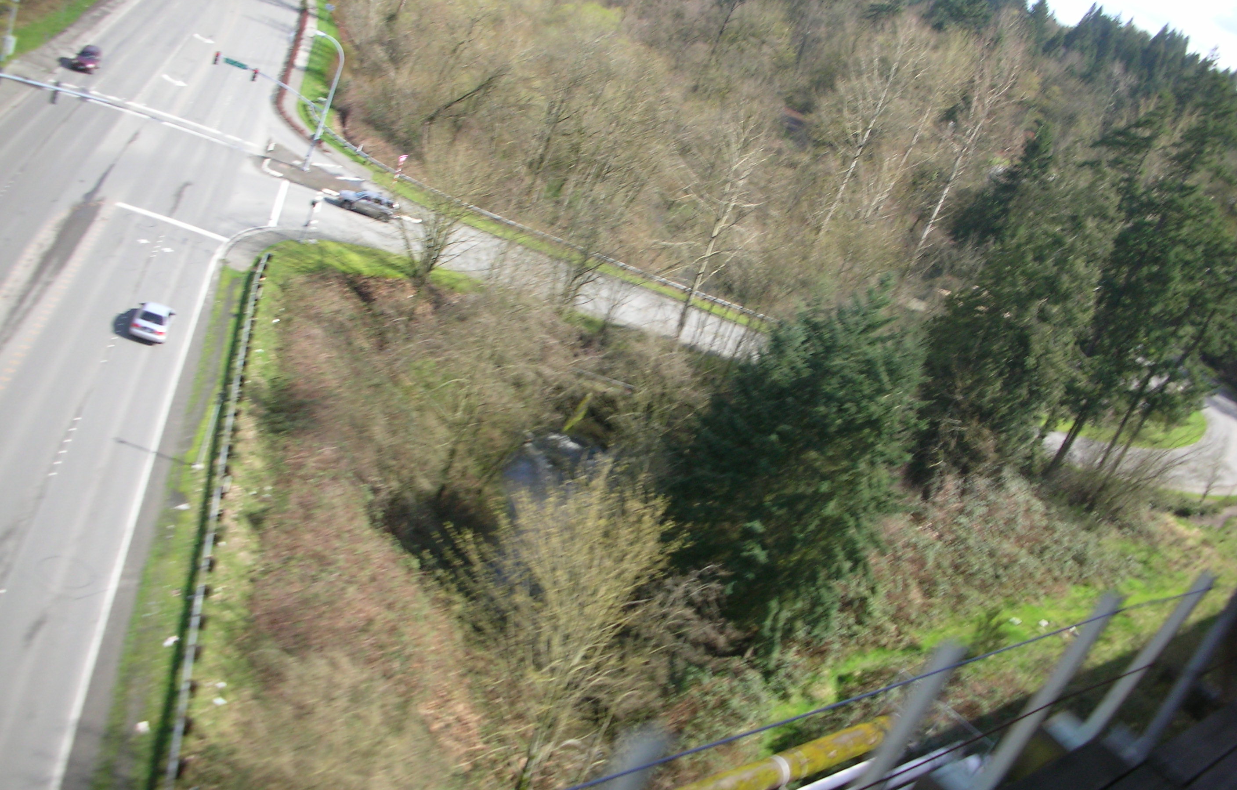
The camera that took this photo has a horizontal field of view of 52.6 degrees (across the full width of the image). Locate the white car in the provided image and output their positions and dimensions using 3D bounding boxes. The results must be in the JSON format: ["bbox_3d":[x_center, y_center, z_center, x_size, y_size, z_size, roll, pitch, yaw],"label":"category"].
[{"bbox_3d":[-24.952,-4.394,67.513,1.760,1.420,4.600,16,20,-19],"label":"white car"}]

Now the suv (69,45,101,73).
[{"bbox_3d":[-46.290,-29.563,109.686,1.830,1.640,4.600,15,21,-22],"label":"suv"}]

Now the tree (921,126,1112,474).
[{"bbox_3d":[31.632,-6.538,100.060,12.000,27.000,12.000,28,20,15],"label":"tree"}]

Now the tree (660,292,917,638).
[{"bbox_3d":[9.468,3.694,66.780,10.500,21.000,10.500,26,19,9],"label":"tree"}]

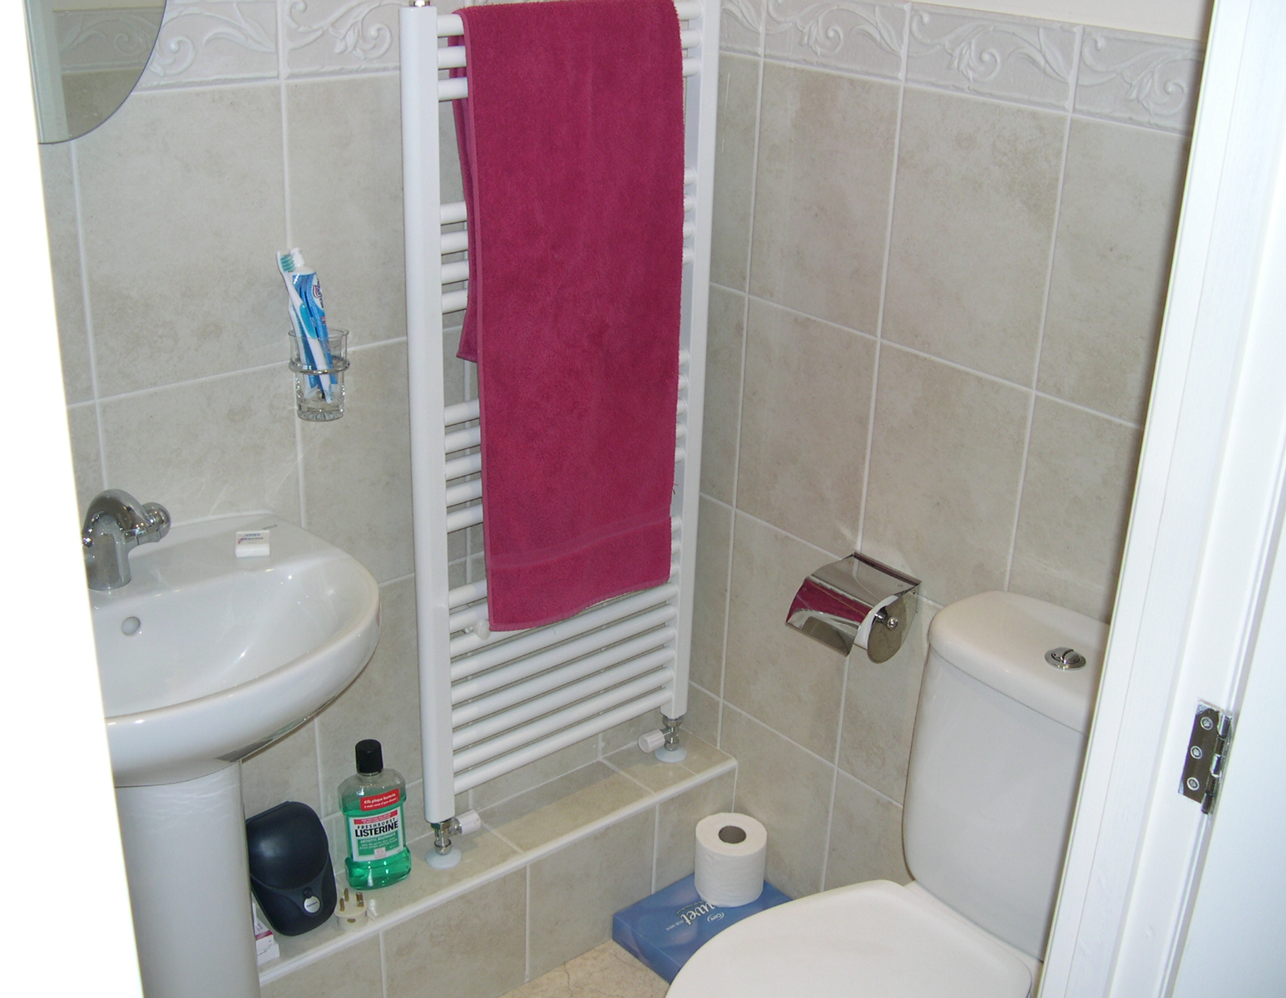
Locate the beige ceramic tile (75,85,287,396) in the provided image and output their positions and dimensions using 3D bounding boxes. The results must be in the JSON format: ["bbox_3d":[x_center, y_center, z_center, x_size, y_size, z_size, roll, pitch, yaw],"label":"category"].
[{"bbox_3d":[-0.519,-0.297,1.666,0.250,0.335,0.010,-17,29,-37],"label":"beige ceramic tile"}]

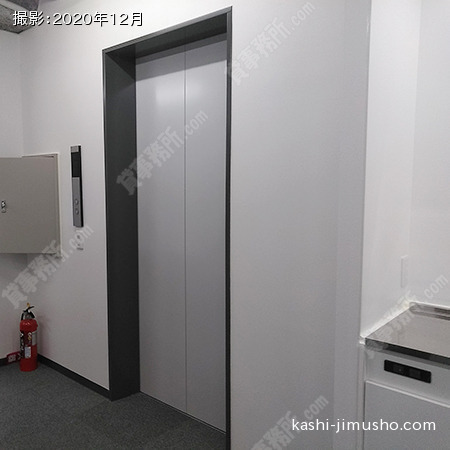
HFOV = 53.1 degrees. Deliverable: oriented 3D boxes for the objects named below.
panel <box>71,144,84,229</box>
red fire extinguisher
[{"bbox_3d":[-0.935,-0.241,2.858,0.088,0.506,0.020,4,7,41],"label":"panel"},{"bbox_3d":[-1.413,0.798,3.251,0.137,0.482,0.145,-2,5,-24],"label":"red fire extinguisher"}]

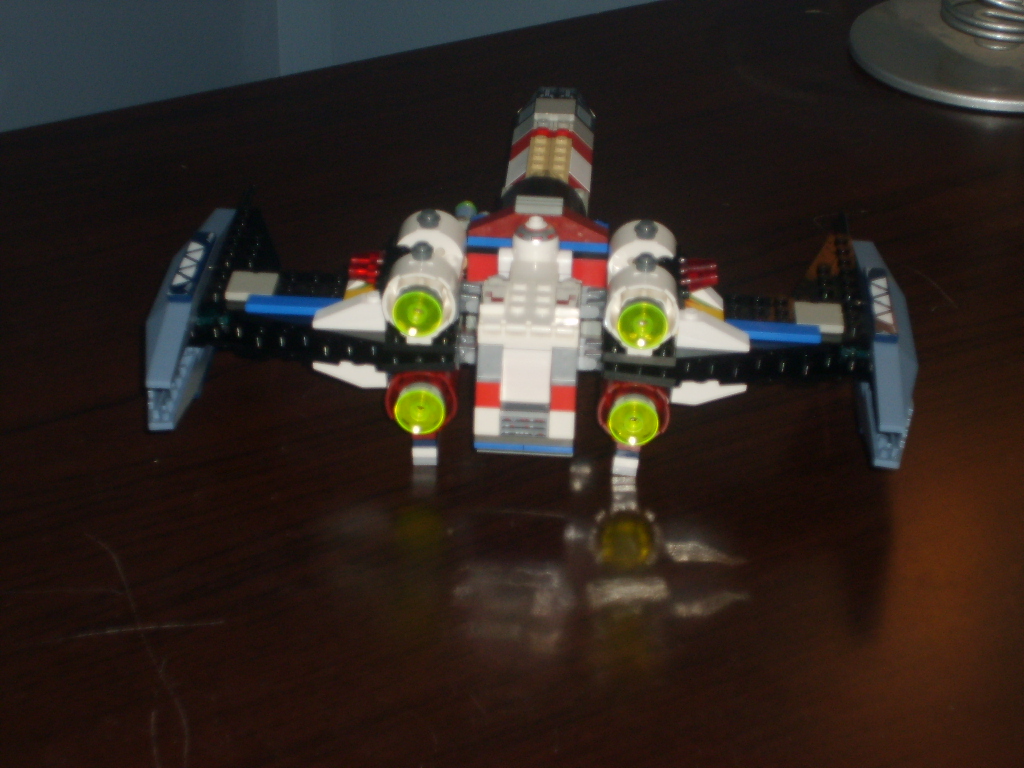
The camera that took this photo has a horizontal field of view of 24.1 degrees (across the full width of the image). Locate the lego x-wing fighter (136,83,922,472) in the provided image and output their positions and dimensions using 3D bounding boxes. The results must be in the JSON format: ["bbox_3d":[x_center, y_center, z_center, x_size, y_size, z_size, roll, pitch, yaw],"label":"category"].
[{"bbox_3d":[0.011,-0.046,0.859,0.255,0.076,0.249,3,30,2],"label":"lego x-wing fighter"}]

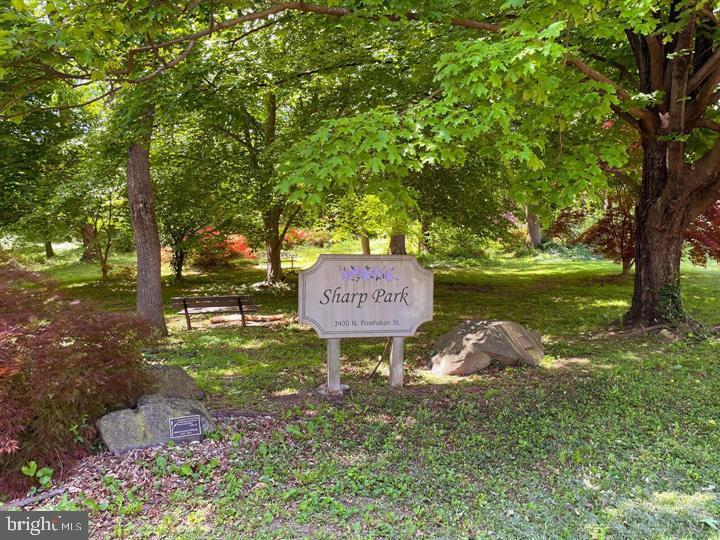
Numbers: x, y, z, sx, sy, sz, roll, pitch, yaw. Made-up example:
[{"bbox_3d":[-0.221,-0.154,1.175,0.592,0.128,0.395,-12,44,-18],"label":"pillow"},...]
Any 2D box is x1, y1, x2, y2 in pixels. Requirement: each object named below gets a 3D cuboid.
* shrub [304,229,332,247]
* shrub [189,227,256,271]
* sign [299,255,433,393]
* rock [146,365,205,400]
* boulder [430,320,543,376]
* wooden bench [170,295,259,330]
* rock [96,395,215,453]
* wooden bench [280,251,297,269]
[{"bbox_3d":[-3.070,-2.450,40.000,2.100,1.400,1.700,0,0,0],"label":"shrub"},{"bbox_3d":[-6.356,-0.820,25.000,2.800,1.950,2.100,0,0,0],"label":"shrub"},{"bbox_3d":[0.073,0.590,6.050,1.510,1.510,0.190,0,0,-11],"label":"sign"},{"bbox_3d":[-1.897,1.150,5.500,0.660,0.390,0.500,0,0,-18],"label":"rock"},{"bbox_3d":[1.750,1.030,7.600,1.360,0.620,0.900,0,0,-20],"label":"boulder"},{"bbox_3d":[-3.264,0.950,12.300,1.830,0.780,0.620,0,0,2],"label":"wooden bench"},{"bbox_3d":[-1.637,1.160,4.330,0.840,0.360,0.480,0,0,-25],"label":"rock"},{"bbox_3d":[-3.992,-0.530,27.500,1.700,0.830,0.620,0,0,0],"label":"wooden bench"}]

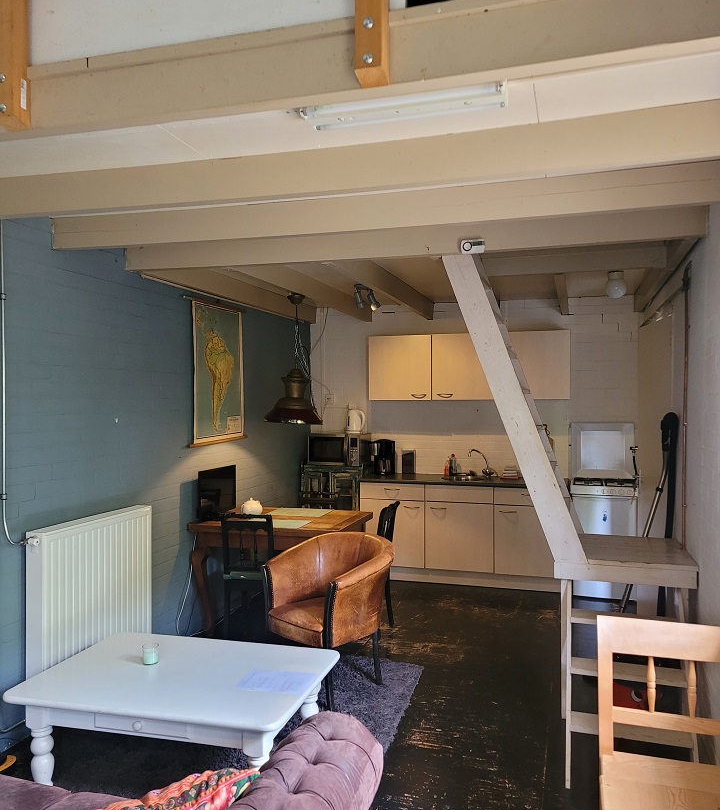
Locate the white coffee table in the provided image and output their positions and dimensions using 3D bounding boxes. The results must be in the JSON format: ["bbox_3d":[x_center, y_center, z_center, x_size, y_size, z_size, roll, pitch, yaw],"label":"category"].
[{"bbox_3d":[-0.776,1.409,3.207,1.200,0.440,0.845,0,1,14],"label":"white coffee table"}]

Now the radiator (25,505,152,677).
[{"bbox_3d":[-1.431,1.042,3.897,0.095,0.850,0.920,0,1,17],"label":"radiator"}]

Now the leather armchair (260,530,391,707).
[{"bbox_3d":[-0.121,1.211,4.224,0.620,0.815,0.690,1,1,42],"label":"leather armchair"}]

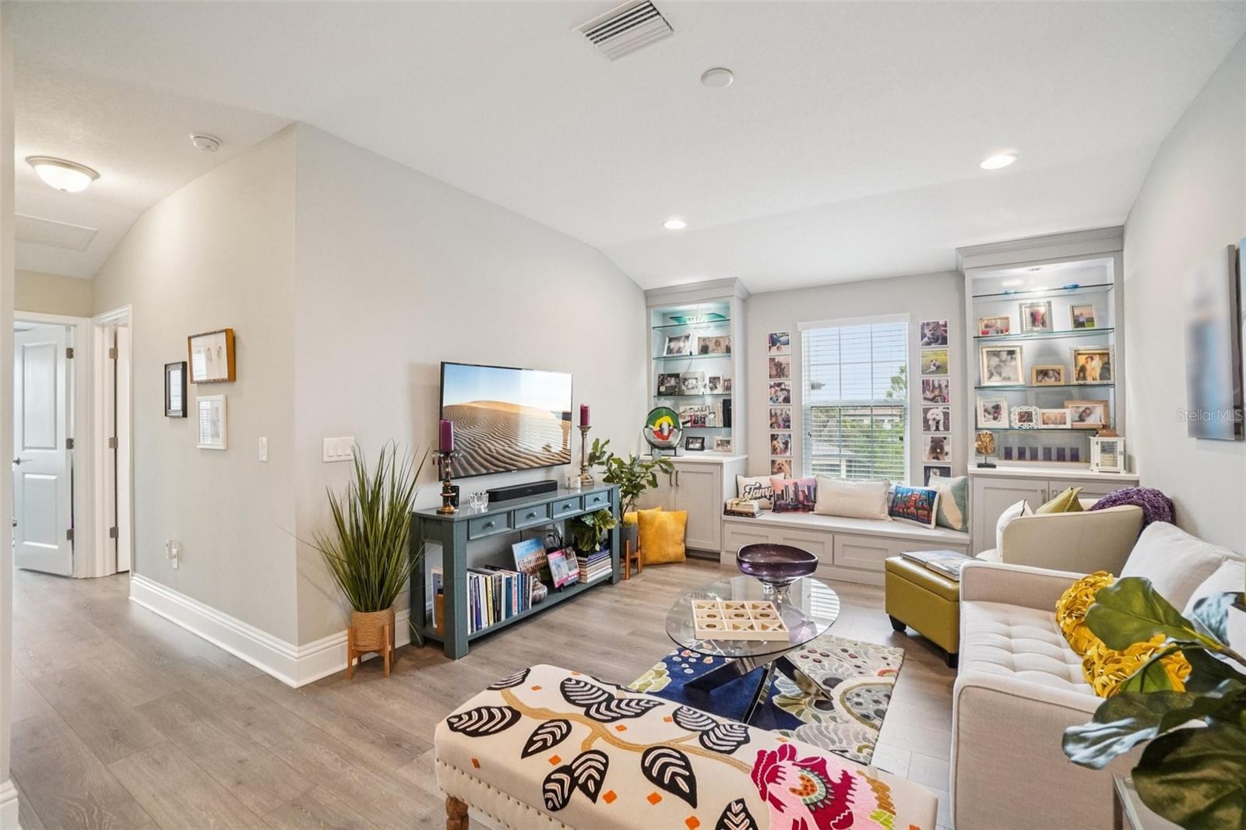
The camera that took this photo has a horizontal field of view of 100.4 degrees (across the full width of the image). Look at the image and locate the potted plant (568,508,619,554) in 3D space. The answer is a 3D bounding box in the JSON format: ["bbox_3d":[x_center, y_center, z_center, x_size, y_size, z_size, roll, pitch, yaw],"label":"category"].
[{"bbox_3d":[-0.228,0.890,3.989,0.310,0.310,0.330,0,0,32],"label":"potted plant"}]

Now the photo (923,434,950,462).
[{"bbox_3d":[2.590,0.279,4.278,0.210,0.215,0.020,0,0,32],"label":"photo"}]

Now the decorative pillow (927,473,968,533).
[{"bbox_3d":[2.558,0.675,4.115,0.130,0.420,0.410,11,-3,-13],"label":"decorative pillow"}]

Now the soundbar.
[{"bbox_3d":[-0.696,0.521,3.595,0.100,0.069,0.650,0,0,32],"label":"soundbar"}]

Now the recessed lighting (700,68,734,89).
[{"bbox_3d":[0.393,-1.397,2.175,0.138,0.030,0.138,0,0,0],"label":"recessed lighting"}]

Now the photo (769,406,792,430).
[{"bbox_3d":[1.493,0.030,4.921,0.215,0.215,0.022,0,0,33],"label":"photo"}]

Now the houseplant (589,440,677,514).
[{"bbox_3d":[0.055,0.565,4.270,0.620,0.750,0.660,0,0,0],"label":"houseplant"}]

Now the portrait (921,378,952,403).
[{"bbox_3d":[2.607,-0.200,4.325,0.210,0.210,0.022,0,0,32],"label":"portrait"}]

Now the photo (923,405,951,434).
[{"bbox_3d":[2.557,0.040,4.230,0.215,0.215,0.022,0,0,33],"label":"photo"}]

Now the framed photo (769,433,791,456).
[{"bbox_3d":[1.518,0.283,5.008,0.210,0.212,0.022,0,0,32],"label":"framed photo"}]

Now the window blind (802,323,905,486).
[{"bbox_3d":[2.048,-0.113,4.630,0.890,1.440,0.060,0,0,32],"label":"window blind"}]

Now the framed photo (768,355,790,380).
[{"bbox_3d":[1.498,-0.453,4.963,0.213,0.215,0.020,0,0,32],"label":"framed photo"}]

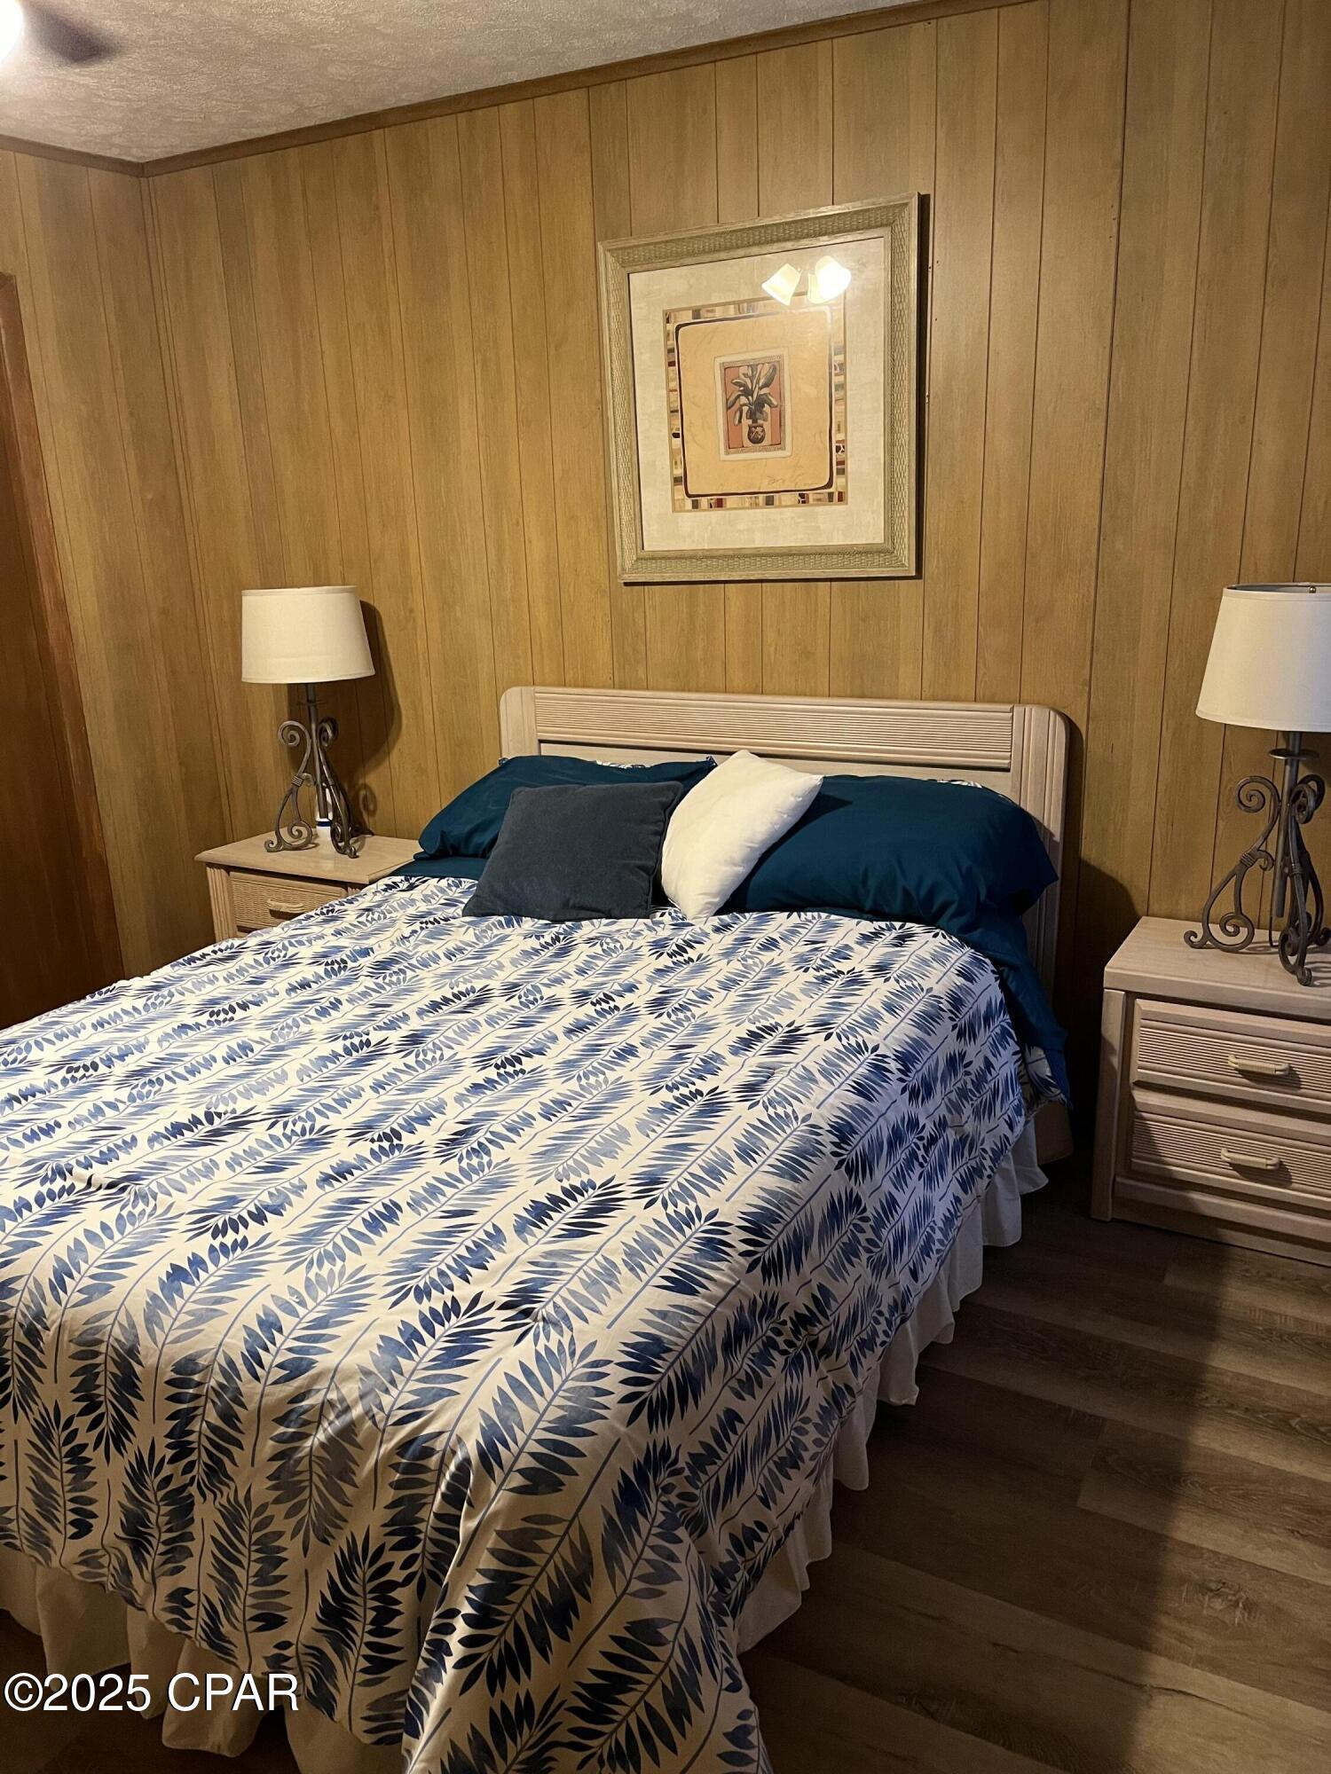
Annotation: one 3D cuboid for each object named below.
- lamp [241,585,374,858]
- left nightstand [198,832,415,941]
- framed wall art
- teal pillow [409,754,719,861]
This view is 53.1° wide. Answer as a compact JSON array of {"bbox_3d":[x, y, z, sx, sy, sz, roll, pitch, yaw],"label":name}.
[{"bbox_3d":[-0.988,-0.465,3.762,0.360,0.740,0.360,7,18,28],"label":"lamp"},{"bbox_3d":[-0.968,0.148,3.936,0.625,0.537,0.390,7,18,28],"label":"left nightstand"},{"bbox_3d":[0.208,-1.114,3.088,0.780,0.780,0.040,7,18,28],"label":"framed wall art"},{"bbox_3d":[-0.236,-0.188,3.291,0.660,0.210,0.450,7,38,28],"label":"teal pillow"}]

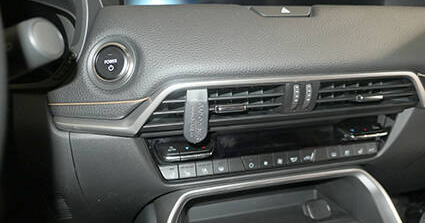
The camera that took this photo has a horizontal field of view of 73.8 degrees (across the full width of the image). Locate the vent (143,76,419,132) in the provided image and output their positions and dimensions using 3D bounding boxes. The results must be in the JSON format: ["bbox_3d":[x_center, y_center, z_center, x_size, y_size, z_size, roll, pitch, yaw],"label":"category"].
[{"bbox_3d":[0.084,-0.014,0.332,0.330,0.048,0.045,-5,13,-14],"label":"vent"}]

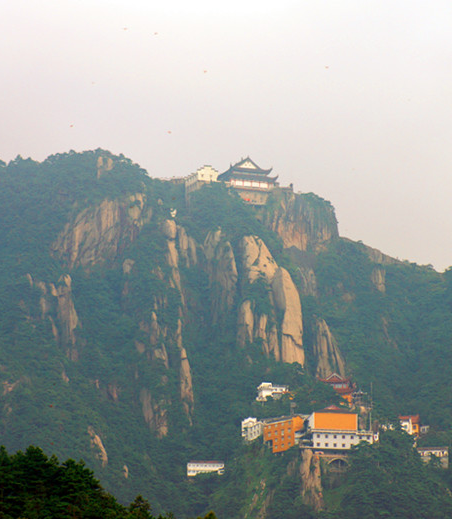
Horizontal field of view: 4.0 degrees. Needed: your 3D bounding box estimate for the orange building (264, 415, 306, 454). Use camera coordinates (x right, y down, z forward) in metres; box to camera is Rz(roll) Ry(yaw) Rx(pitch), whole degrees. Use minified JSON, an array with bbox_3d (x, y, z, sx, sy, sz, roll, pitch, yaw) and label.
[{"bbox_3d":[23.458,70.987,2650.000,7.500,13.000,17.500,11,-16,-43],"label":"orange building"}]

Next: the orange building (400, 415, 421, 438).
[{"bbox_3d":[75.145,67.978,2660.000,8.300,8.300,7.000,0,-12,0],"label":"orange building"}]

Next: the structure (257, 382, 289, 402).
[{"bbox_3d":[19.257,55.079,2690.000,12.300,7.800,8.000,1,-12,-3],"label":"structure"}]

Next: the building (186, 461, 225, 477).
[{"bbox_3d":[-8.269,84.300,2620.000,15.000,6.300,7.500,0,-12,-2],"label":"building"}]

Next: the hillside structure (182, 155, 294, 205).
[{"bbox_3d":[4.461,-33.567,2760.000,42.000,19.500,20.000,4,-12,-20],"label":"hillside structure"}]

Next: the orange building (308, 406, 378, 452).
[{"bbox_3d":[46.943,69.093,2640.000,28.000,18.000,15.000,2,-12,-9],"label":"orange building"}]

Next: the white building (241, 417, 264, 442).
[{"bbox_3d":[10.852,69.616,2660.000,6.000,9.300,8.500,11,-16,-44],"label":"white building"}]

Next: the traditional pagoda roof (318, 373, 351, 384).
[{"bbox_3d":[45.100,49.464,2700.000,12.500,4.800,11.000,1,-12,-3],"label":"traditional pagoda roof"}]

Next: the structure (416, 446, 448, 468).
[{"bbox_3d":[83.928,80.473,2640.000,12.500,8.300,7.500,-1,-12,5],"label":"structure"}]

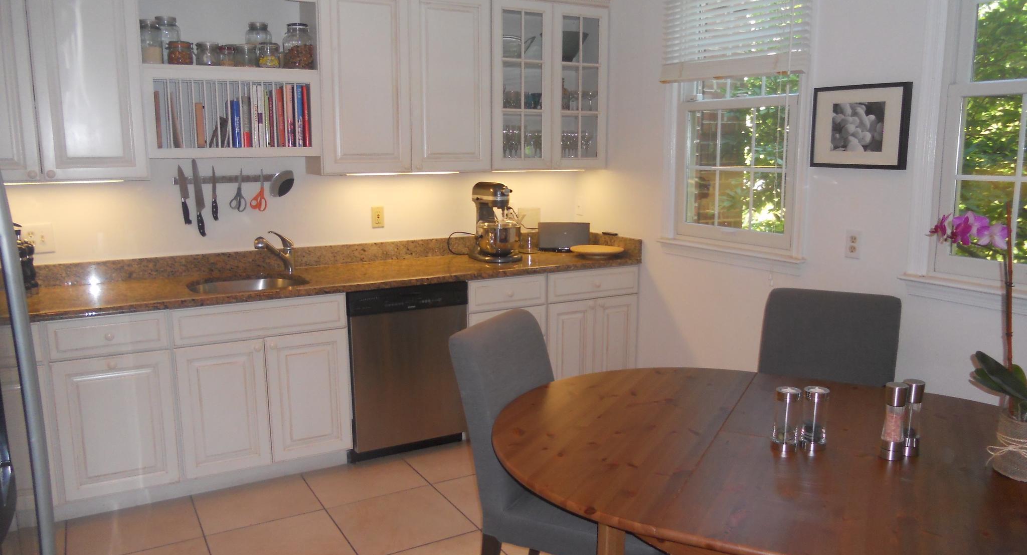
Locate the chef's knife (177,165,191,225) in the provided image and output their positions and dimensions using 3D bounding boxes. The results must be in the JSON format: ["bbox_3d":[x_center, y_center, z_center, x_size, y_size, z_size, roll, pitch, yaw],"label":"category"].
[{"bbox_3d":[-1.557,-0.392,3.797,0.044,0.285,0.022,-12,15,-27],"label":"chef's knife"}]

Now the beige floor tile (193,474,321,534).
[{"bbox_3d":[-1.114,0.986,3.480,0.487,0.010,0.395,-5,11,-28],"label":"beige floor tile"}]

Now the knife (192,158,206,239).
[{"bbox_3d":[-1.502,-0.381,3.830,0.048,0.372,0.022,-10,14,-28],"label":"knife"}]

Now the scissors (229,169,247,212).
[{"bbox_3d":[-1.345,-0.422,3.907,0.080,0.207,0.016,-5,11,-28],"label":"scissors"}]

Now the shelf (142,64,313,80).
[{"bbox_3d":[-1.321,-0.935,3.717,0.752,0.055,0.300,-5,11,-28],"label":"shelf"}]

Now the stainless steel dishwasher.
[{"bbox_3d":[-0.632,0.423,4.120,0.605,0.860,0.600,-6,12,-28],"label":"stainless steel dishwasher"}]

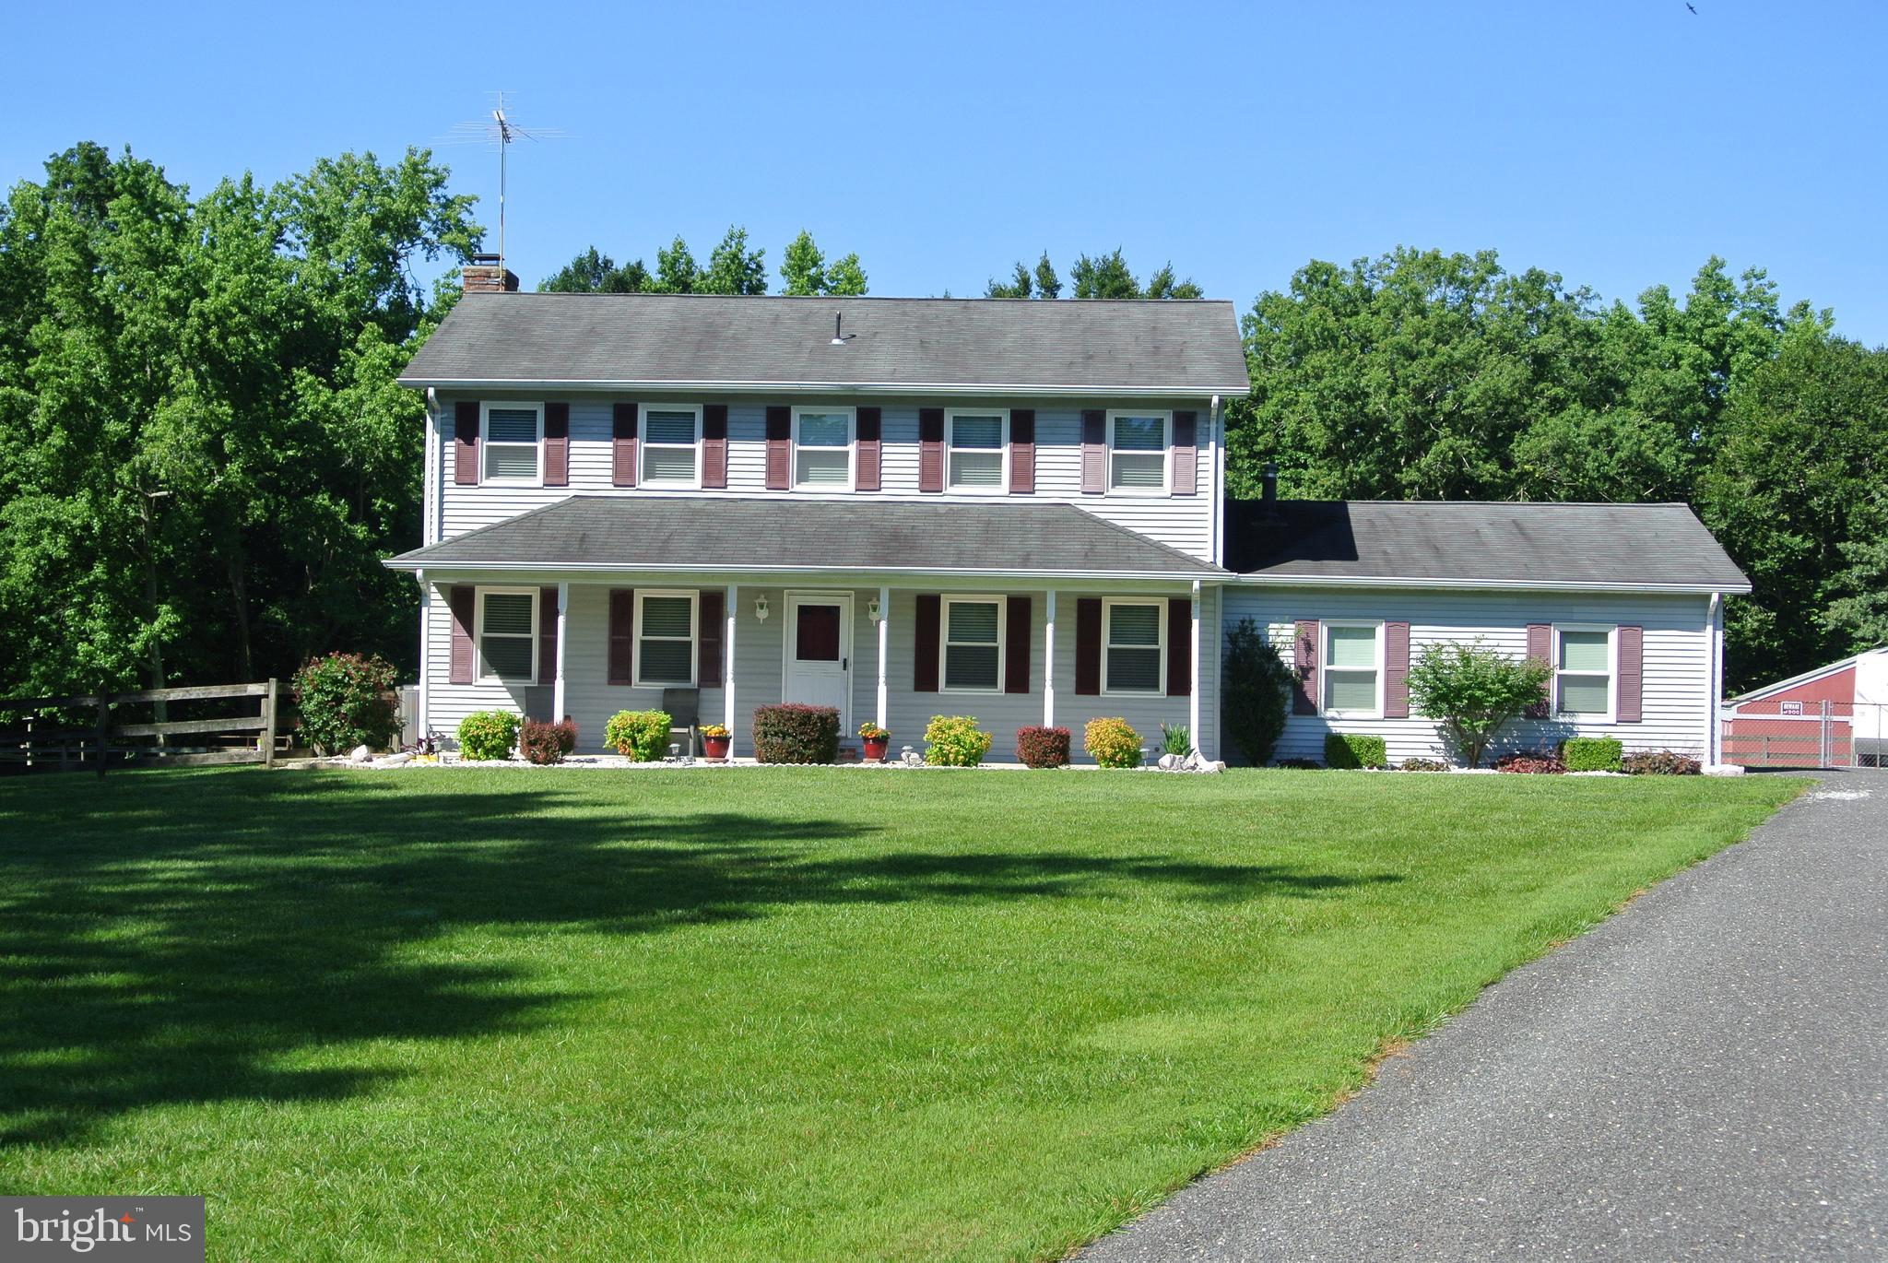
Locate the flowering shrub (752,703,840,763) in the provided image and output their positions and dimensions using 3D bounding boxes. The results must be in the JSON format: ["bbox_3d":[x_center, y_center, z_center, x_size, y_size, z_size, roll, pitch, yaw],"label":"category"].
[{"bbox_3d":[-2.027,1.400,36.800,1.200,0.860,1.000,1,-2,3],"label":"flowering shrub"}]

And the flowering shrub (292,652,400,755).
[{"bbox_3d":[-8.851,1.061,39.674,1.550,1.500,1.500,1,-2,3],"label":"flowering shrub"}]

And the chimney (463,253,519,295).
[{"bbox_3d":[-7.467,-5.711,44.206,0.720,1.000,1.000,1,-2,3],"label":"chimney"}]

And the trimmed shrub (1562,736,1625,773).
[{"bbox_3d":[9.206,1.743,37.981,0.880,0.500,0.680,1,-2,3],"label":"trimmed shrub"}]

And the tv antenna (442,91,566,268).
[{"bbox_3d":[-7.199,-7.302,43.637,2.200,3.050,1.800,1,-2,0],"label":"tv antenna"}]

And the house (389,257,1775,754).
[{"bbox_3d":[1.885,-1.783,41.888,19.650,7.600,10.160,1,-2,3],"label":"house"}]

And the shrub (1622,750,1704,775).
[{"bbox_3d":[10.176,1.861,37.934,1.100,0.370,0.750,1,-2,3],"label":"shrub"}]

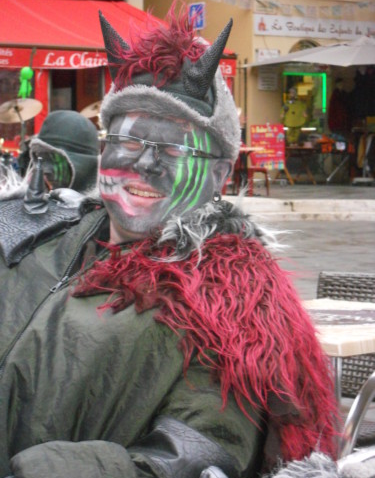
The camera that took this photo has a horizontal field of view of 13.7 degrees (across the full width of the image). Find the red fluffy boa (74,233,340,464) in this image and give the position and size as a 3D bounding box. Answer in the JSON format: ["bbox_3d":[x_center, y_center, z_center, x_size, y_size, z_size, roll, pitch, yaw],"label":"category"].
[{"bbox_3d":[0.027,0.147,2.120,0.340,0.320,0.280,2,4,30],"label":"red fluffy boa"}]

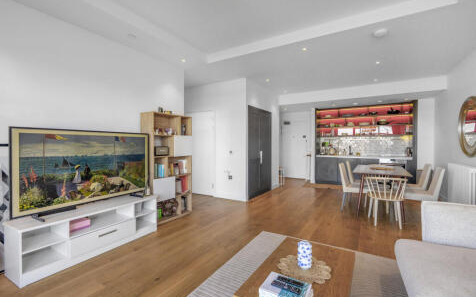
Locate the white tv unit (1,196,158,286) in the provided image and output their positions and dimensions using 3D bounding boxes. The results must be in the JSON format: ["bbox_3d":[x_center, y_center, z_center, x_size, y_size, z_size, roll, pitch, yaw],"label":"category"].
[{"bbox_3d":[-1.675,0.940,2.499,0.400,0.486,1.400,1,1,30],"label":"white tv unit"}]

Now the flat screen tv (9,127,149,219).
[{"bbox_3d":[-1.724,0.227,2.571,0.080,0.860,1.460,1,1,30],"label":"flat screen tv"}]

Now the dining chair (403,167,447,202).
[{"bbox_3d":[2.908,0.742,3.466,0.590,0.880,0.470,1,1,32],"label":"dining chair"}]

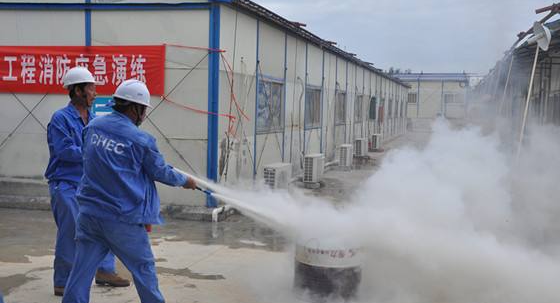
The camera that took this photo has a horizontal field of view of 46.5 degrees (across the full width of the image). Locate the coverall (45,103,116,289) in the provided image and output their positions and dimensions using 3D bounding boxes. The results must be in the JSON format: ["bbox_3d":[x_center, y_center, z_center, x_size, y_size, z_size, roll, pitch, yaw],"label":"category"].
[{"bbox_3d":[-1.548,0.345,5.060,0.500,1.430,0.520,3,4,20],"label":"coverall"}]

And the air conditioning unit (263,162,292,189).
[{"bbox_3d":[-0.056,0.498,10.236,0.250,0.550,0.800,2,4,15],"label":"air conditioning unit"}]

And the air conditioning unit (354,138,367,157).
[{"bbox_3d":[2.464,-0.118,19.898,0.270,0.500,0.720,2,4,15],"label":"air conditioning unit"}]

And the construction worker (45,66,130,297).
[{"bbox_3d":[-1.504,0.230,5.080,0.580,1.750,0.520,3,4,20],"label":"construction worker"}]

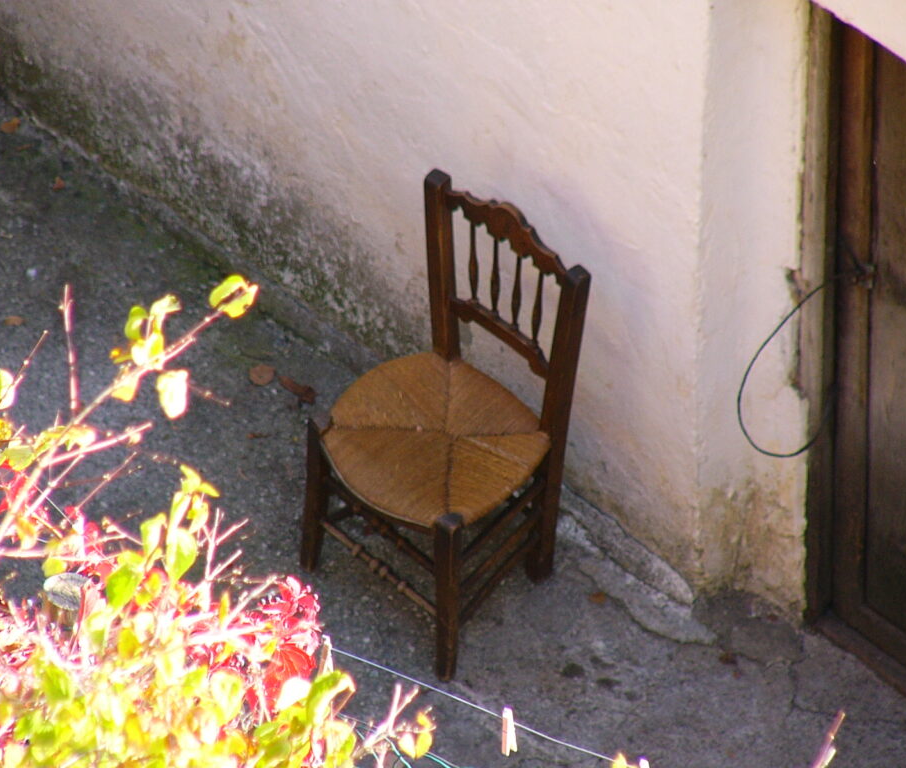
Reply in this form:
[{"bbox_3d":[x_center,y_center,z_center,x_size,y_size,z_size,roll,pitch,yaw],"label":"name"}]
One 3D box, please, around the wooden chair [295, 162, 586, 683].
[{"bbox_3d":[-0.030,0.083,19.972,0.399,0.884,0.432,-34,54,-30],"label":"wooden chair"}]

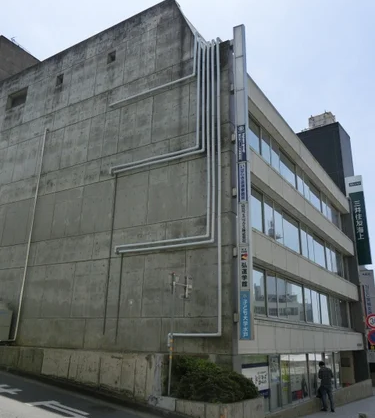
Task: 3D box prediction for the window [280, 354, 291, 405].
[{"bbox_3d":[4.002,6.979,17.086,0.080,1.931,1.085,-10,-21,31],"label":"window"}]

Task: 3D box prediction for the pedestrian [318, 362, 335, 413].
[{"bbox_3d":[5.048,6.487,15.337,0.520,1.700,0.420,5,-18,-11],"label":"pedestrian"}]

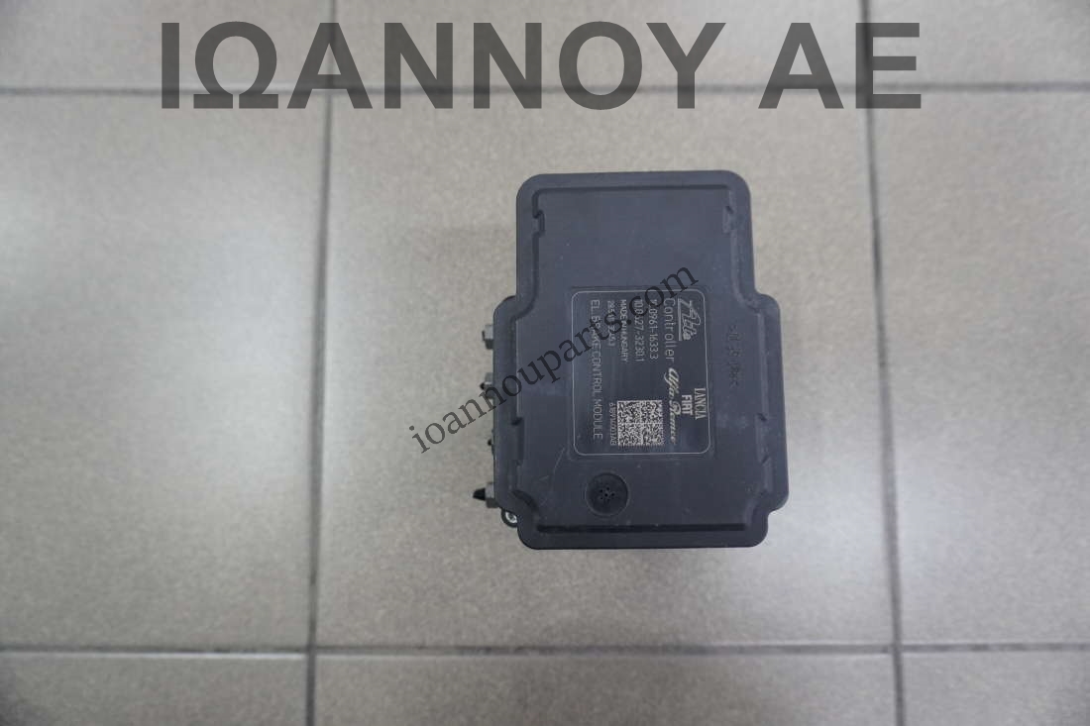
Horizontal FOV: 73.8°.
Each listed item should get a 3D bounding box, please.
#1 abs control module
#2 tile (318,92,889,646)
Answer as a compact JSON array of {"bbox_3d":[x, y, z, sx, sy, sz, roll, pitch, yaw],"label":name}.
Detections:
[{"bbox_3d":[0.029,0.003,0.334,0.122,0.116,0.144,0,84,1],"label":"abs control module"},{"bbox_3d":[0.030,-0.002,0.398,0.300,0.009,0.300,0,84,1],"label":"tile"}]

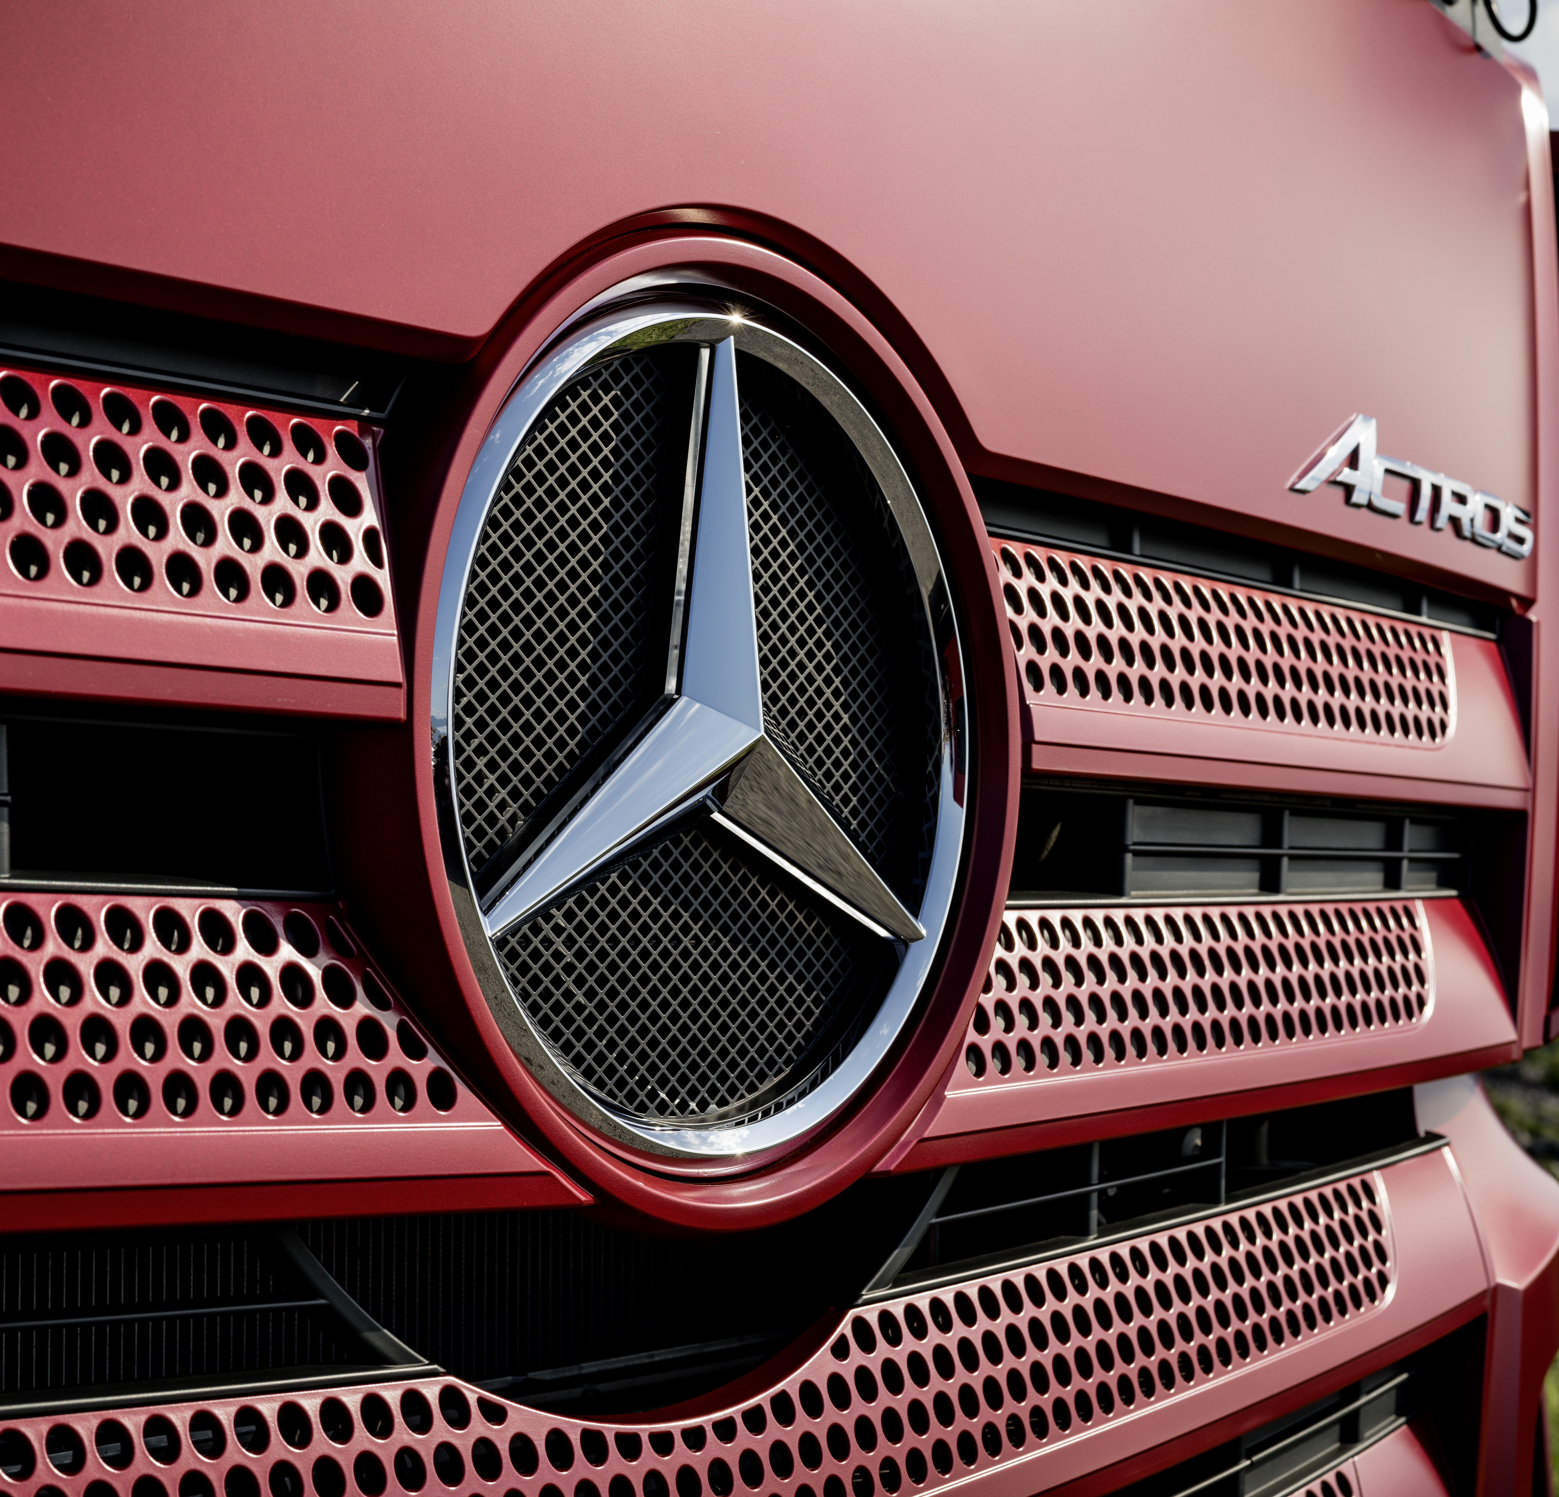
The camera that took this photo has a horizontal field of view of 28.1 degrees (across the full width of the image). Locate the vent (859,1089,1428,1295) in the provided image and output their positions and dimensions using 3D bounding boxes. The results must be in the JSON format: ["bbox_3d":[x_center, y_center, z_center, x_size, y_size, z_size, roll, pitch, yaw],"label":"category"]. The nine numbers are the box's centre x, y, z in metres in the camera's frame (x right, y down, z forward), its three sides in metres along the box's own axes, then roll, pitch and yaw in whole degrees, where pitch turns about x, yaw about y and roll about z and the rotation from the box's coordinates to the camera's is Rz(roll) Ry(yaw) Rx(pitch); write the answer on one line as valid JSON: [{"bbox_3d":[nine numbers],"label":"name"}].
[{"bbox_3d":[0.247,0.247,1.857,0.080,0.088,0.630,-3,-4,35],"label":"vent"}]

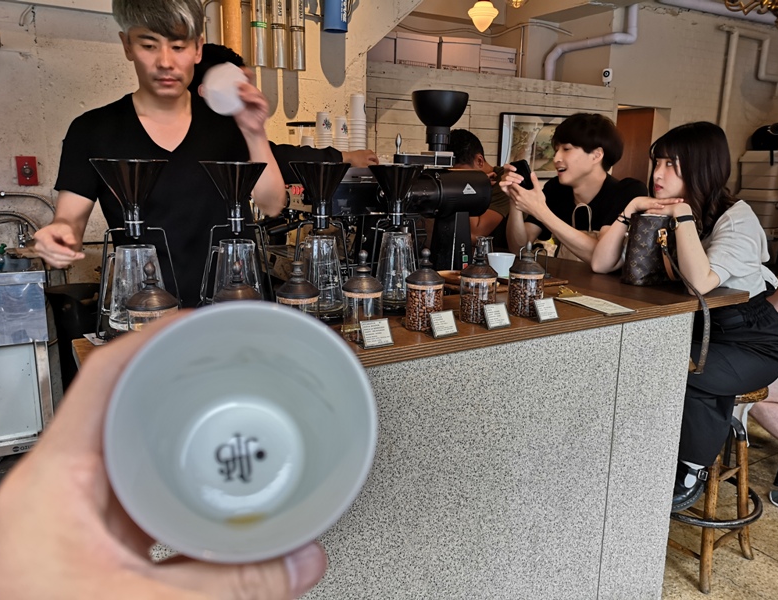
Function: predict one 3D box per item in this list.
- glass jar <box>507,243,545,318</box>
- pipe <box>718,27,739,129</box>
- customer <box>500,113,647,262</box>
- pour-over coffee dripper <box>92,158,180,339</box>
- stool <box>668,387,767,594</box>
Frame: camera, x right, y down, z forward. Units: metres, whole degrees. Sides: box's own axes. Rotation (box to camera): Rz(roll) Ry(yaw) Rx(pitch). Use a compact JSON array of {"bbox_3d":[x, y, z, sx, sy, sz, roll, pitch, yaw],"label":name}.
[{"bbox_3d":[0.313,-0.049,1.398,0.082,0.163,0.082,1,12,0],"label":"glass jar"},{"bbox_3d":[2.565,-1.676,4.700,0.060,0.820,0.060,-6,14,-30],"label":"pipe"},{"bbox_3d":[0.753,0.008,2.129,0.620,1.280,0.500,-3,13,-18],"label":"customer"},{"bbox_3d":[-0.489,-0.099,1.198,0.152,0.330,0.148,-6,14,-30],"label":"pour-over coffee dripper"},{"bbox_3d":[1.075,0.598,2.179,0.420,0.610,0.420,-6,14,-30],"label":"stool"}]

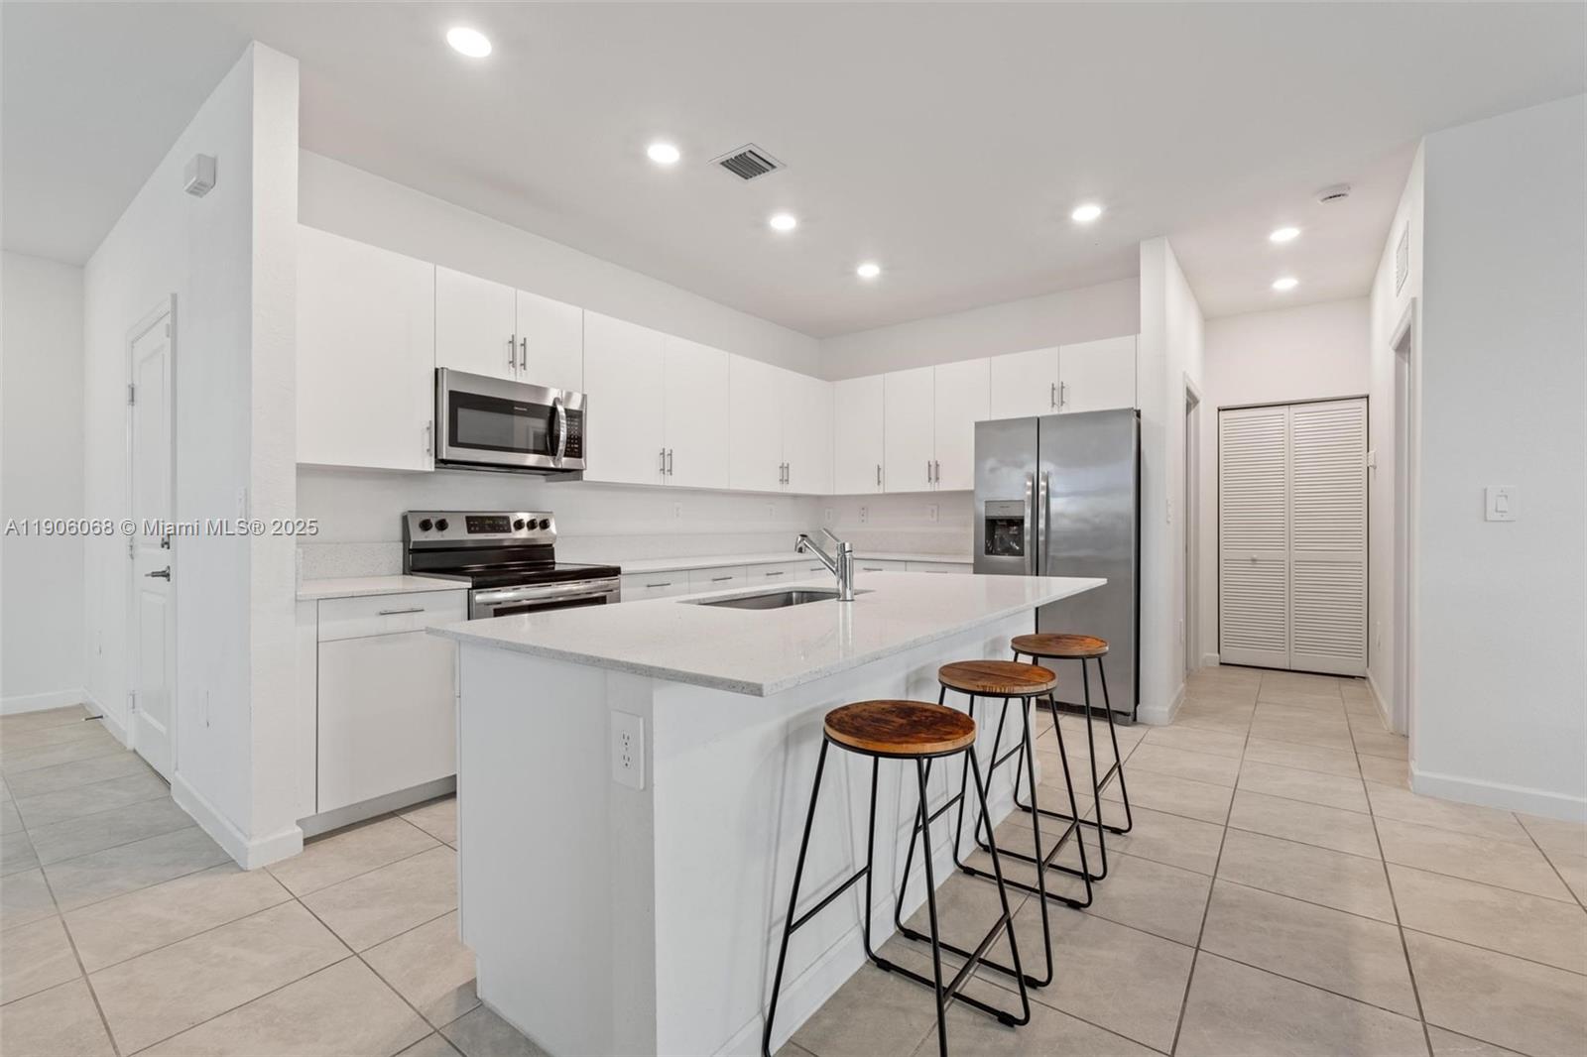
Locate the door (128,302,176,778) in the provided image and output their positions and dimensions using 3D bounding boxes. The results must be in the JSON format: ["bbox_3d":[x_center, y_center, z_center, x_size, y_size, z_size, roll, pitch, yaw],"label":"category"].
[{"bbox_3d":[-2.980,0.093,3.101,0.920,2.060,0.055,0,1,37],"label":"door"}]

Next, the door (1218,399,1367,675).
[{"bbox_3d":[3.795,0.071,5.058,0.885,2.002,0.035,0,0,37],"label":"door"}]

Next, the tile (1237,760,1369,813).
[{"bbox_3d":[2.227,1.130,2.903,0.442,0.010,0.450,0,1,37],"label":"tile"}]

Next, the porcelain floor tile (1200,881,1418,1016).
[{"bbox_3d":[1.386,1.121,1.803,0.445,0.010,0.445,0,0,37],"label":"porcelain floor tile"}]

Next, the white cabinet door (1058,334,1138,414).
[{"bbox_3d":[1.913,-0.951,4.151,0.455,0.454,0.024,0,1,37],"label":"white cabinet door"}]

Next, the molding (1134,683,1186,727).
[{"bbox_3d":[2.264,1.066,4.059,0.162,0.100,0.695,0,1,37],"label":"molding"}]

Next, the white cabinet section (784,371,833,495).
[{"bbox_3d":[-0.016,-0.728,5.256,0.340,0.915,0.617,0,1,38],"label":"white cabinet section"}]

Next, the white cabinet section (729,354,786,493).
[{"bbox_3d":[-0.274,-0.727,4.676,0.020,0.920,0.600,0,0,37],"label":"white cabinet section"}]

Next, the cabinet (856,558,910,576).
[{"bbox_3d":[0.788,0.663,5.066,0.508,0.879,0.626,0,0,37],"label":"cabinet"}]

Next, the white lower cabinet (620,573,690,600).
[{"bbox_3d":[-0.984,0.680,3.751,0.604,0.879,0.503,0,0,37],"label":"white lower cabinet"}]

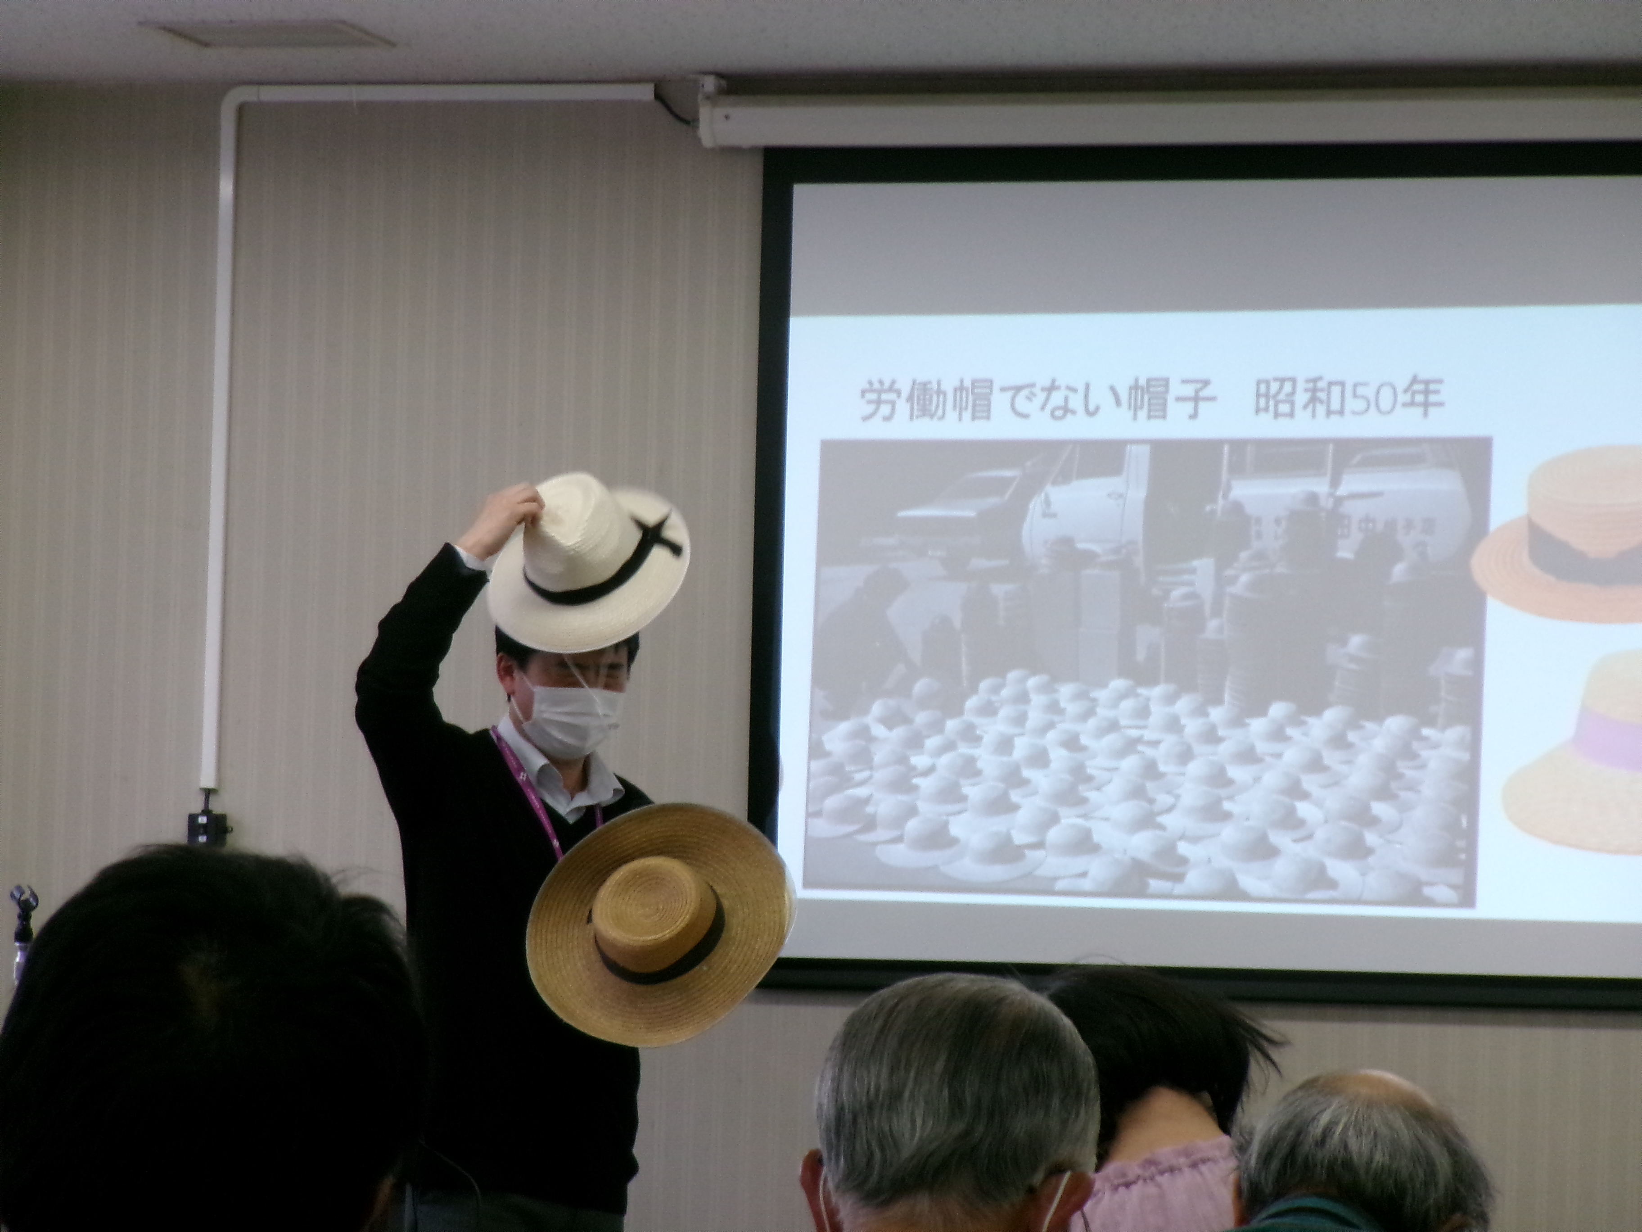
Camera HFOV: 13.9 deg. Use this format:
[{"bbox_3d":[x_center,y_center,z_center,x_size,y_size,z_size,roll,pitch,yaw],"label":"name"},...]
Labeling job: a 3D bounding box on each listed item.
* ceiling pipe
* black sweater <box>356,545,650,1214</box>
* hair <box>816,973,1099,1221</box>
[{"bbox_3d":[-0.624,-0.284,10.646,0.732,1.125,0.030,0,-3,17],"label":"ceiling pipe"},{"bbox_3d":[-0.399,0.345,8.850,0.470,0.880,0.380,3,-3,-30],"label":"black sweater"},{"bbox_3d":[0.085,0.300,4.200,0.174,0.165,0.195,2,-3,19],"label":"hair"}]

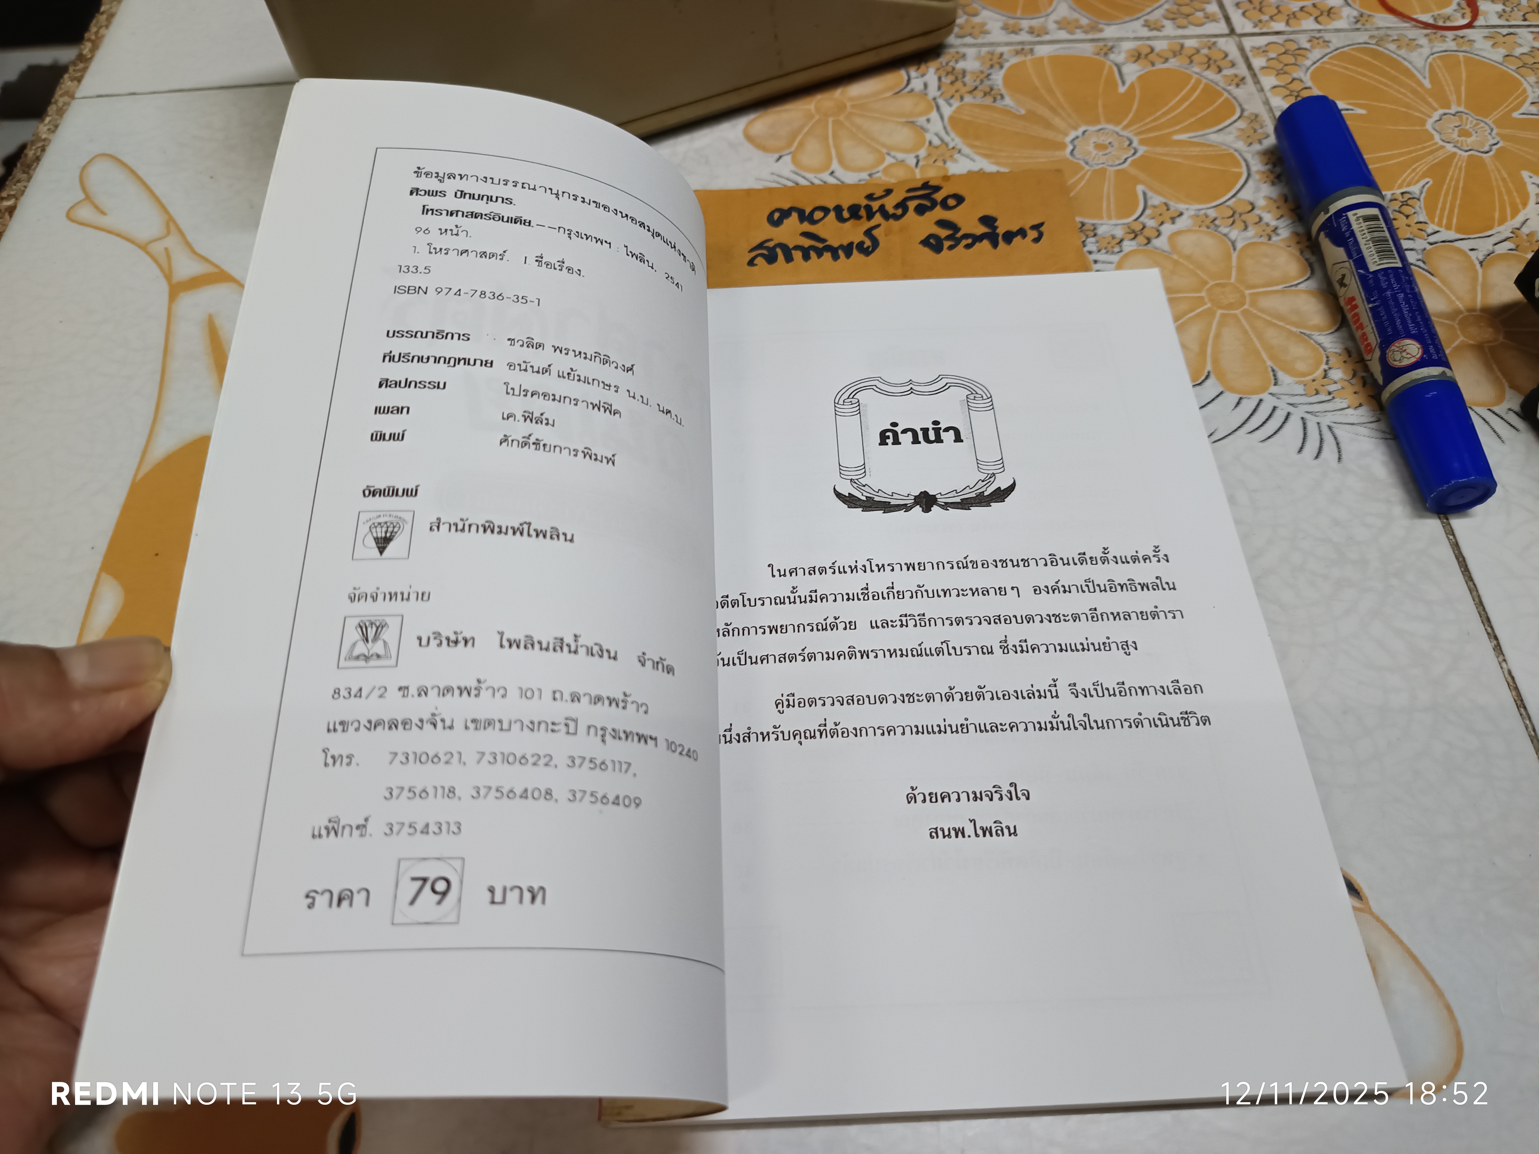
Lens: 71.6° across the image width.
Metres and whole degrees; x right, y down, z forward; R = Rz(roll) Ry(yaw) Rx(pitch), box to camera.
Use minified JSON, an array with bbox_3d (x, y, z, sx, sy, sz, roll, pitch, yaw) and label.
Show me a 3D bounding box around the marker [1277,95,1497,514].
[{"bbox_3d":[0.166,-0.079,0.292,0.018,0.018,0.140,-1,59,2],"label":"marker"}]

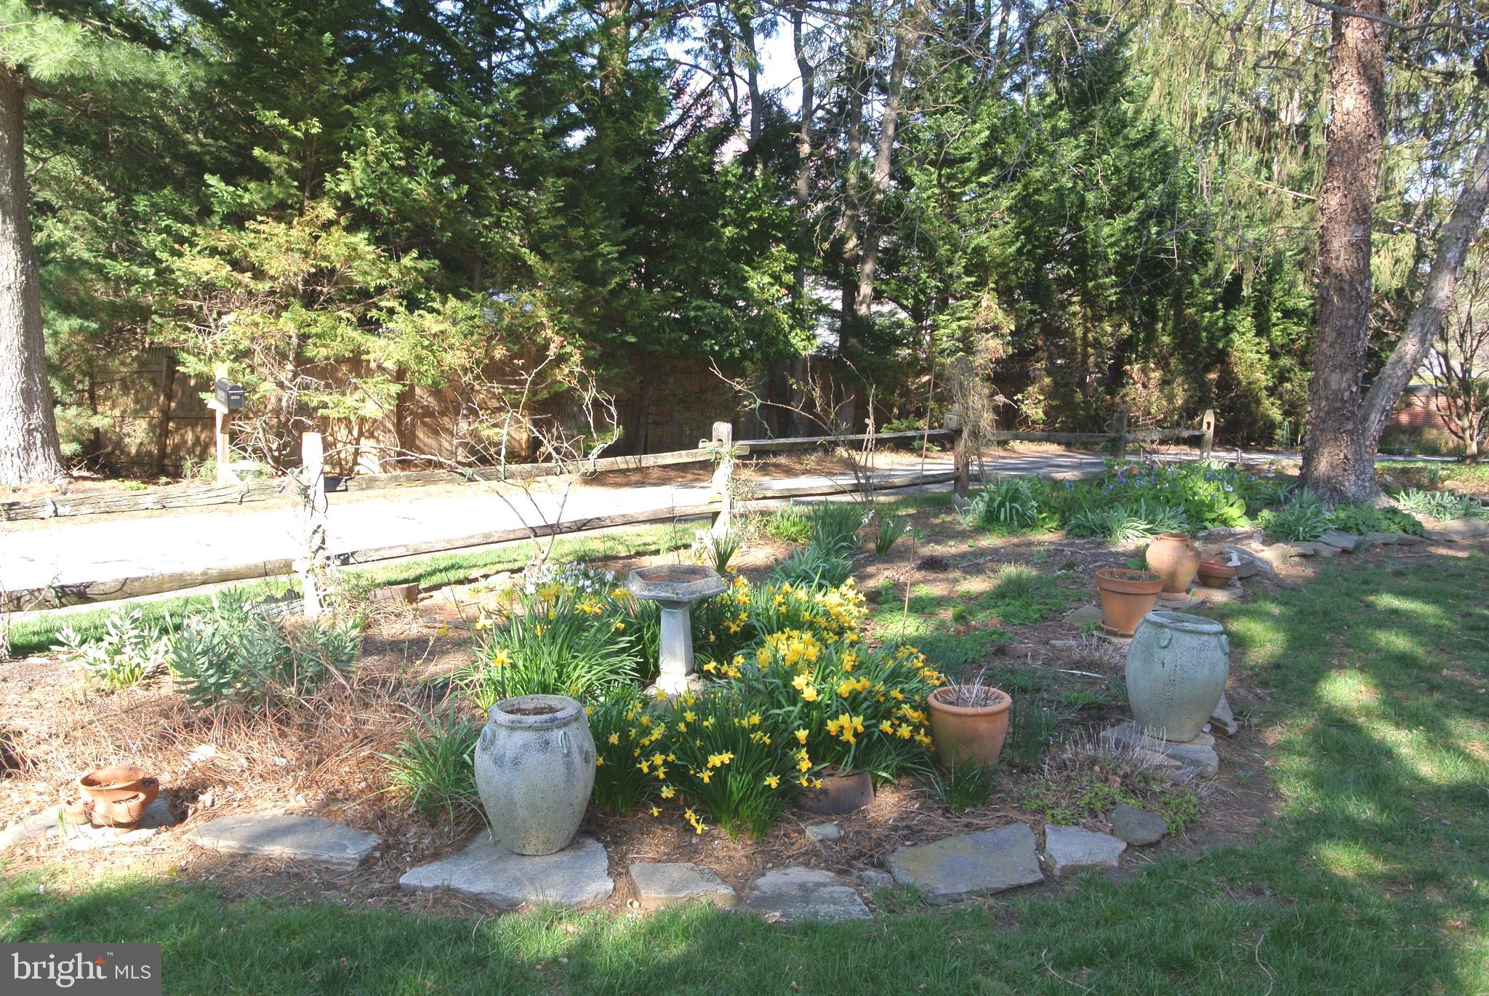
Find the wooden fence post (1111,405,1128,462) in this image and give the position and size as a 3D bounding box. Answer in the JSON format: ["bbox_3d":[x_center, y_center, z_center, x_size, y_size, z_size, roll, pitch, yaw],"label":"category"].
[{"bbox_3d":[4.087,-0.572,12.200,0.120,0.940,0.130,6,9,44],"label":"wooden fence post"}]

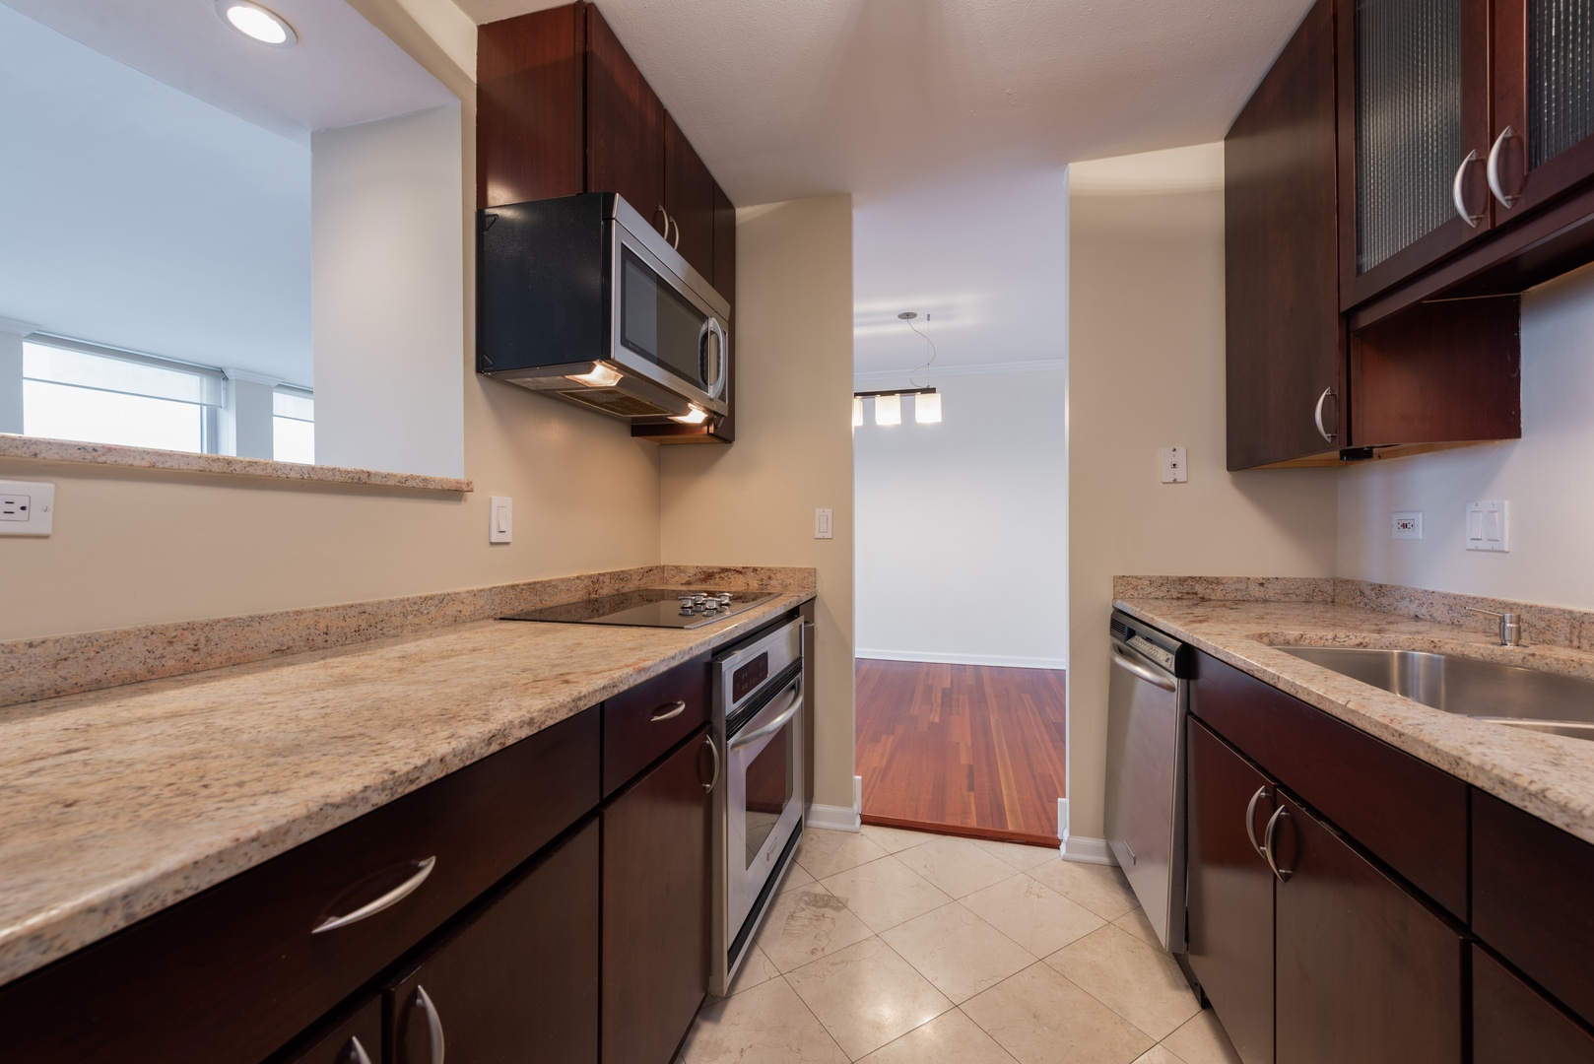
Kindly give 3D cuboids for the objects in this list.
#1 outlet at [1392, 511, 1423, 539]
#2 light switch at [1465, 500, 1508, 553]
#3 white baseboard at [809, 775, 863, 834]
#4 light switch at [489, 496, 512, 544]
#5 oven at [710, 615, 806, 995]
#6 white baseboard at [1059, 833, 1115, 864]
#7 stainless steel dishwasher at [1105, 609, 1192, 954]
[{"bbox_3d":[1.643,-0.018,1.678,0.011,0.071,0.115,0,0,14],"label":"outlet"},{"bbox_3d":[1.577,-0.012,1.425,0.012,0.114,0.117,0,0,14],"label":"light switch"},{"bbox_3d":[0.144,1.058,2.422,0.217,0.180,0.110,0,0,14],"label":"white baseboard"},{"bbox_3d":[-0.788,-0.031,1.667,0.013,0.118,0.079,0,0,14],"label":"light switch"},{"bbox_3d":[-0.340,0.666,1.823,0.610,0.755,0.740,0,0,14],"label":"oven"},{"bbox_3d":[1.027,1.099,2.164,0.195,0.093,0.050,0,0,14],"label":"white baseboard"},{"bbox_3d":[1.262,0.668,1.746,0.610,0.785,0.610,0,0,14],"label":"stainless steel dishwasher"}]

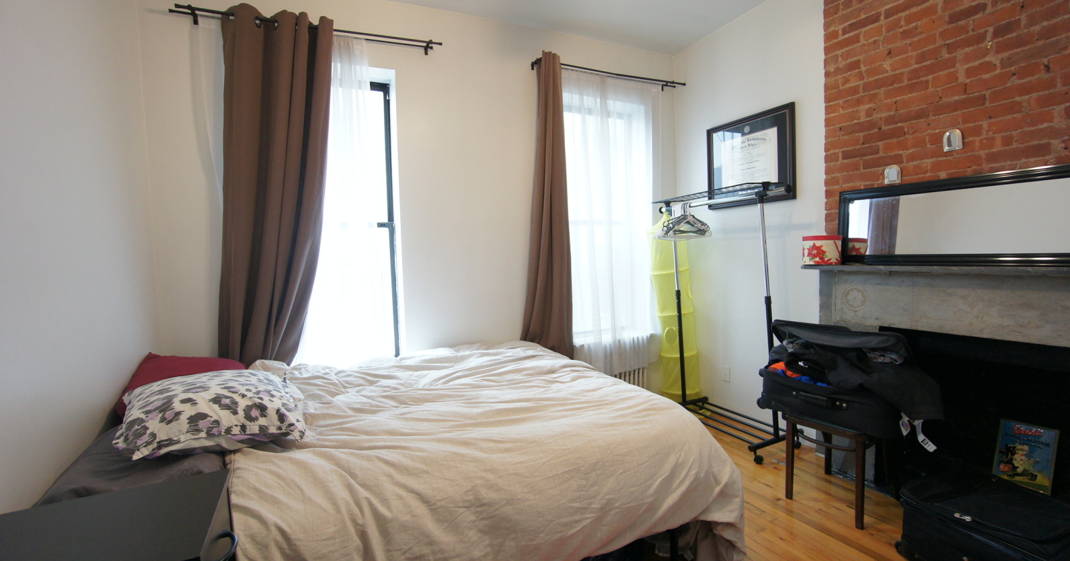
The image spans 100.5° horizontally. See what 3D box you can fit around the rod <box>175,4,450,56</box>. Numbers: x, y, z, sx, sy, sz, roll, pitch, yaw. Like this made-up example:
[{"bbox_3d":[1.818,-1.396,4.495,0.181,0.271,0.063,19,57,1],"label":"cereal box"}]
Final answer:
[{"bbox_3d":[-1.280,-1.469,2.662,1.435,0.095,0.114,-3,3,-23],"label":"rod"}]

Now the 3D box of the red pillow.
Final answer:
[{"bbox_3d":[-1.666,0.482,2.156,0.460,0.150,0.540,13,-3,-23],"label":"red pillow"}]

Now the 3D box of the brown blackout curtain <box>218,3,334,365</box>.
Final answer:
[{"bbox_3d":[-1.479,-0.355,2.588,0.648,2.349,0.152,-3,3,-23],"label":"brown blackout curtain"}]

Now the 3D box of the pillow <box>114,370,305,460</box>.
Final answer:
[{"bbox_3d":[-1.248,0.501,1.790,0.530,0.160,0.560,-5,19,-32],"label":"pillow"}]

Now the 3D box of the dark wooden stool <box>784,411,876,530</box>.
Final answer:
[{"bbox_3d":[1.548,0.887,2.248,0.475,0.432,0.385,-4,4,-33],"label":"dark wooden stool"}]

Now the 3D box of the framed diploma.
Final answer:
[{"bbox_3d":[1.476,-0.835,3.123,0.030,0.610,0.740,-3,3,-23],"label":"framed diploma"}]

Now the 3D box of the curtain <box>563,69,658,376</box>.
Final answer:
[{"bbox_3d":[0.604,-0.424,3.498,0.902,2.324,0.102,-3,3,-23],"label":"curtain"}]

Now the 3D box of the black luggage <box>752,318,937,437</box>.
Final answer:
[{"bbox_3d":[1.505,0.445,2.163,0.457,0.445,0.673,-4,4,-33],"label":"black luggage"}]

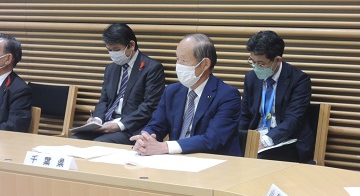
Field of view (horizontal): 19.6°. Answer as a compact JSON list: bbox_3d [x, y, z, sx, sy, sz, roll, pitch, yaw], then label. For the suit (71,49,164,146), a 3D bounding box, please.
[{"bbox_3d":[-0.414,0.213,6.273,0.510,0.980,0.720,4,7,36],"label":"suit"}]

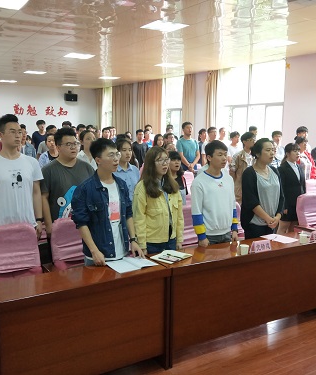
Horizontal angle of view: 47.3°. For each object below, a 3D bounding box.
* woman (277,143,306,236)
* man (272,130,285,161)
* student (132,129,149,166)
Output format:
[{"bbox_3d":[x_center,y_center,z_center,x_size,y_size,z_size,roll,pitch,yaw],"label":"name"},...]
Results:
[{"bbox_3d":[1.756,0.180,4.936,0.440,1.570,0.290,-5,11,-30],"label":"woman"},{"bbox_3d":[2.237,-0.213,6.850,0.450,1.690,0.290,-6,11,-33],"label":"man"},{"bbox_3d":[-0.379,-0.377,7.644,0.480,1.680,0.300,-5,11,-30],"label":"student"}]

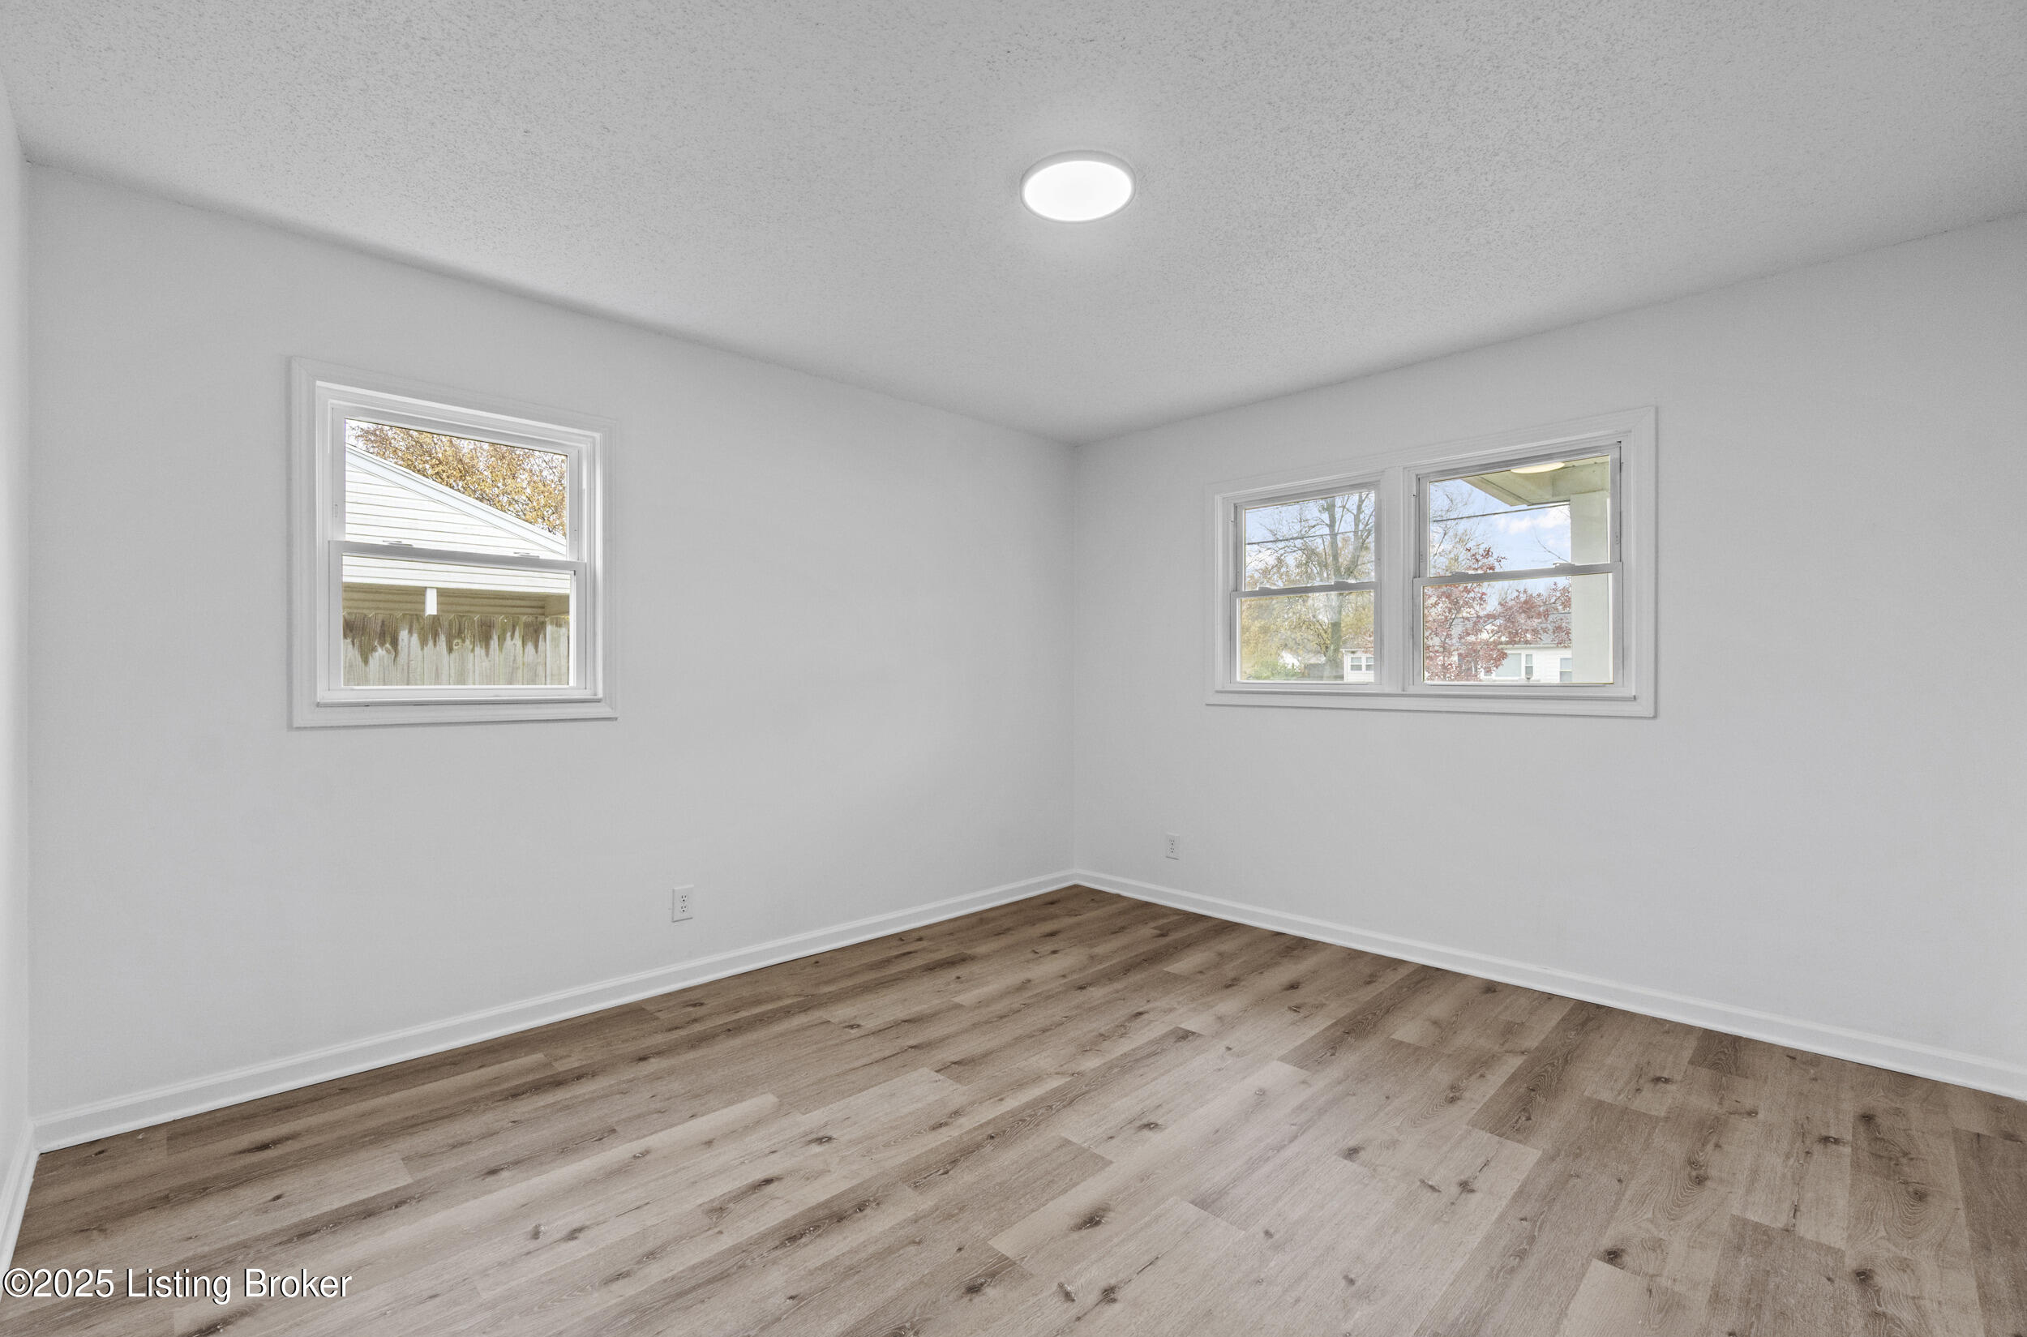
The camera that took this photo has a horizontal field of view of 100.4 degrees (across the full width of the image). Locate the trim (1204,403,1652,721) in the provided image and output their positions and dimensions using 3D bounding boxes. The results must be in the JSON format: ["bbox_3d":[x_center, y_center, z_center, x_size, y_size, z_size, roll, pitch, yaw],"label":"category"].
[{"bbox_3d":[1.599,-0.362,3.560,0.060,1.070,1.794,0,0,-44],"label":"trim"}]

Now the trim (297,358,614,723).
[{"bbox_3d":[-1.765,-0.357,2.749,0.897,1.063,0.060,0,0,-44],"label":"trim"}]

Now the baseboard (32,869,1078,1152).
[{"bbox_3d":[-1.023,1.165,3.440,3.904,0.087,0.025,0,0,-44],"label":"baseboard"}]

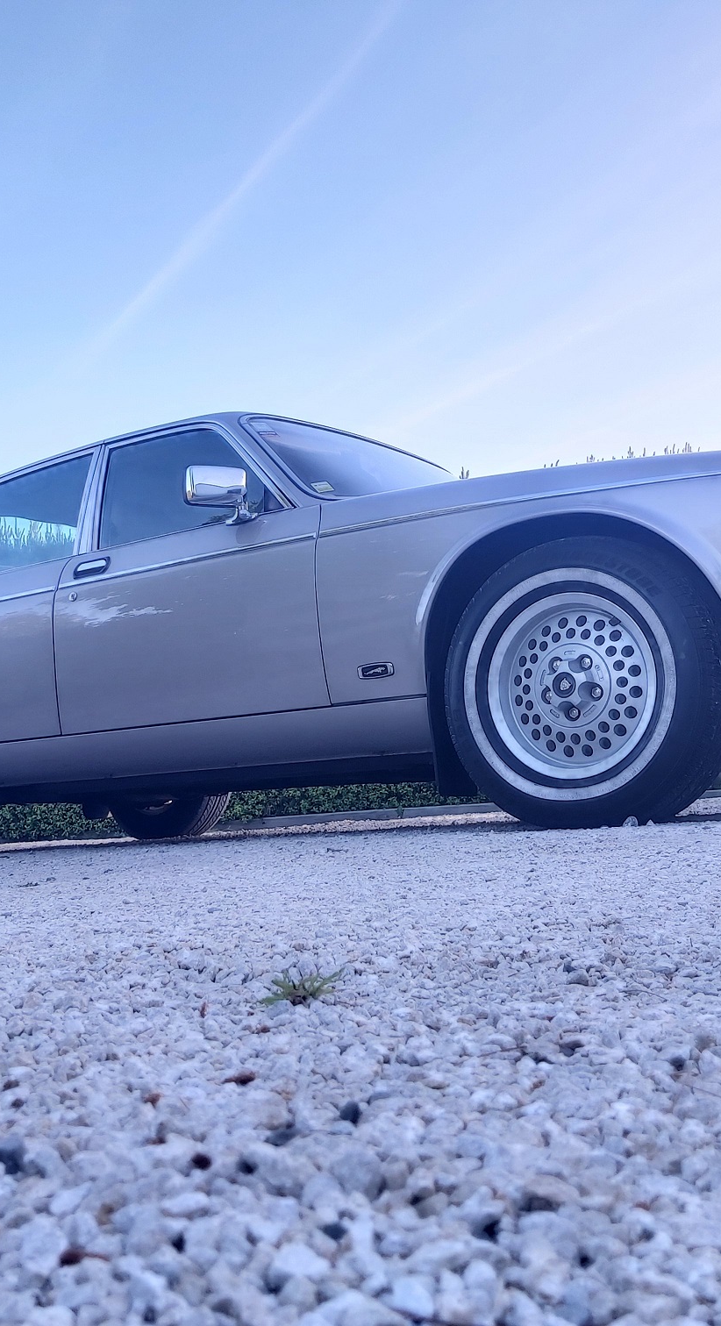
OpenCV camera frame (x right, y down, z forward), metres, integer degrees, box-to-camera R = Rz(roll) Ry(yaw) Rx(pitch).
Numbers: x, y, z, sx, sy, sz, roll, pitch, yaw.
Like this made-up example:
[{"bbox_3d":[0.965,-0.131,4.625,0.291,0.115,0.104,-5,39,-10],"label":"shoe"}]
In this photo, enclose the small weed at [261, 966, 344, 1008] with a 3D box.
[{"bbox_3d":[-0.025,0.135,0.555,0.032,0.015,0.029,-4,-6,0],"label":"small weed"}]

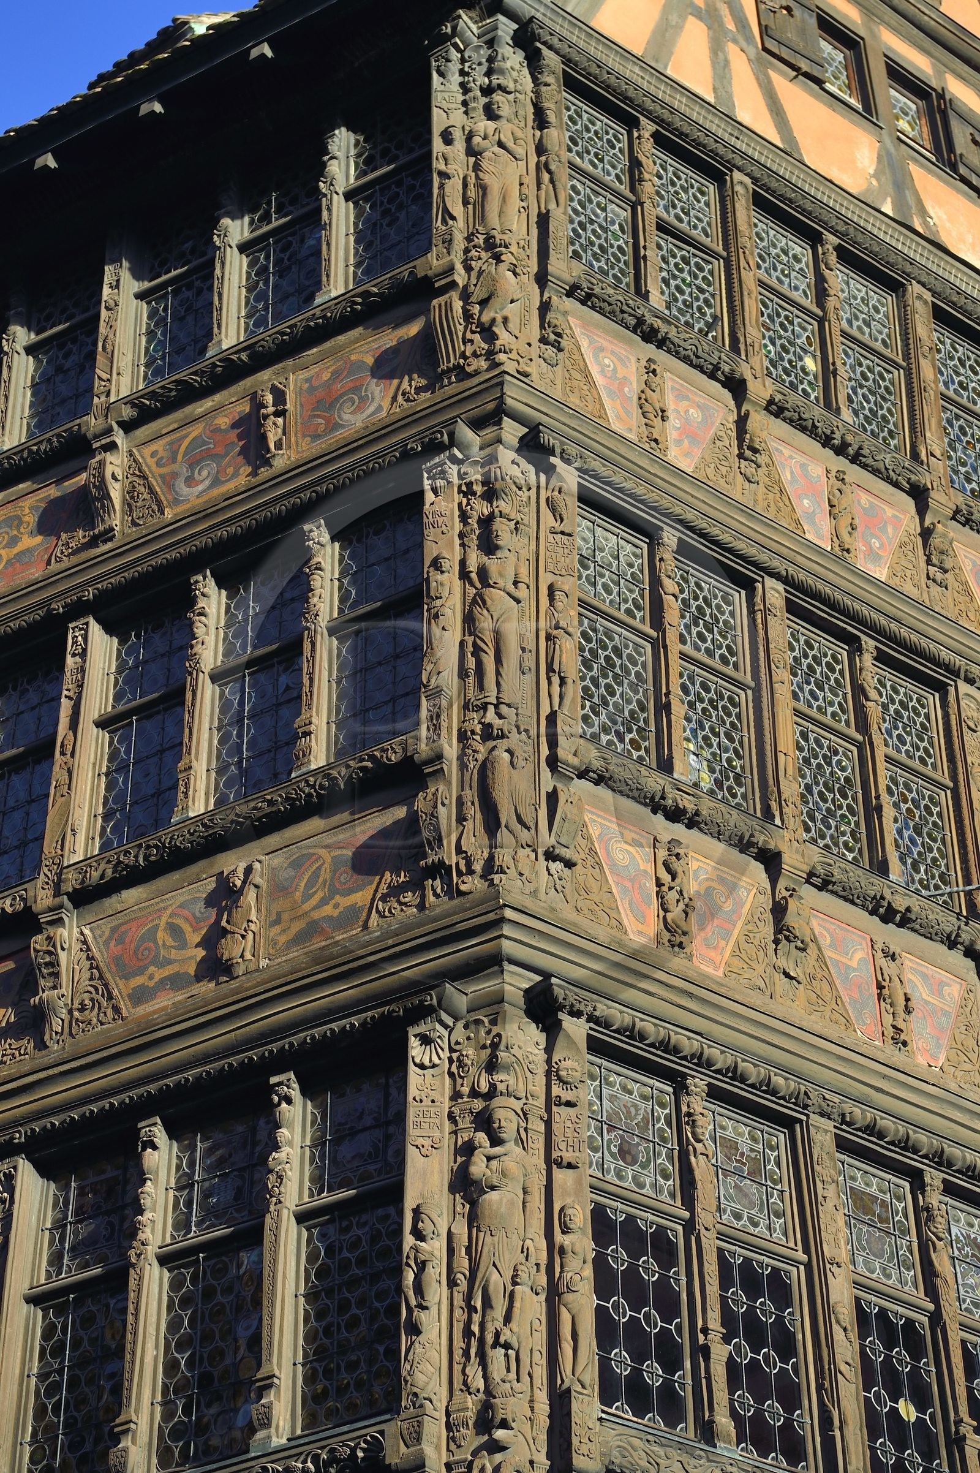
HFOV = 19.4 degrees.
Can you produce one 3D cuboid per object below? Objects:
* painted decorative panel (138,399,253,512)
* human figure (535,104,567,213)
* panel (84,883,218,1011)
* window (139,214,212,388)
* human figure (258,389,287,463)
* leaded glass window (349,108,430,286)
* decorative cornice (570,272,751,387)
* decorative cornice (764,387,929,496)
[{"bbox_3d":[-1.595,-1.458,15.226,0.815,0.622,0.040,-21,-41,25],"label":"painted decorative panel"},{"bbox_3d":[0.293,-2.946,14.709,0.180,0.780,0.120,25,-44,-30],"label":"human figure"},{"bbox_3d":[-1.532,0.988,12.937,0.819,0.574,0.050,-21,-41,26],"label":"panel"},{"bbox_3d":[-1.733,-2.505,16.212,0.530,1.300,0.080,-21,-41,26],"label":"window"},{"bbox_3d":[-1.055,-1.559,14.342,0.144,0.525,0.110,-21,-41,26],"label":"human figure"},{"bbox_3d":[-0.498,-2.837,15.008,0.589,1.218,0.080,-21,-41,26],"label":"leaded glass window"},{"bbox_3d":[0.880,-2.088,15.224,1.170,0.180,0.160,25,-43,-31],"label":"decorative cornice"},{"bbox_3d":[1.875,-1.559,15.350,1.188,0.238,0.150,25,-43,-31],"label":"decorative cornice"}]

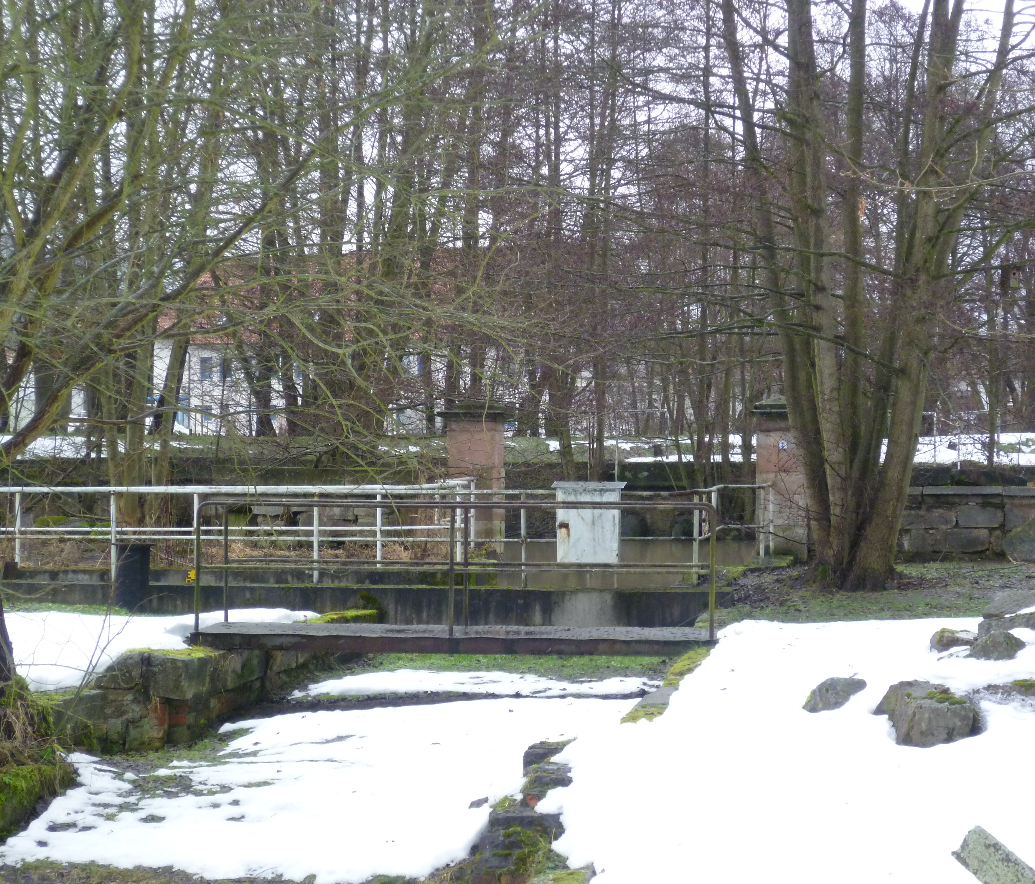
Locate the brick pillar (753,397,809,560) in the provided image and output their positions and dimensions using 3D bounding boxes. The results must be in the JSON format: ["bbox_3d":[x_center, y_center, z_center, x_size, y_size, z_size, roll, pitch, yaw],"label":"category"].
[{"bbox_3d":[3.250,0.440,30.200,0.700,2.030,0.700,0,-1,12],"label":"brick pillar"}]

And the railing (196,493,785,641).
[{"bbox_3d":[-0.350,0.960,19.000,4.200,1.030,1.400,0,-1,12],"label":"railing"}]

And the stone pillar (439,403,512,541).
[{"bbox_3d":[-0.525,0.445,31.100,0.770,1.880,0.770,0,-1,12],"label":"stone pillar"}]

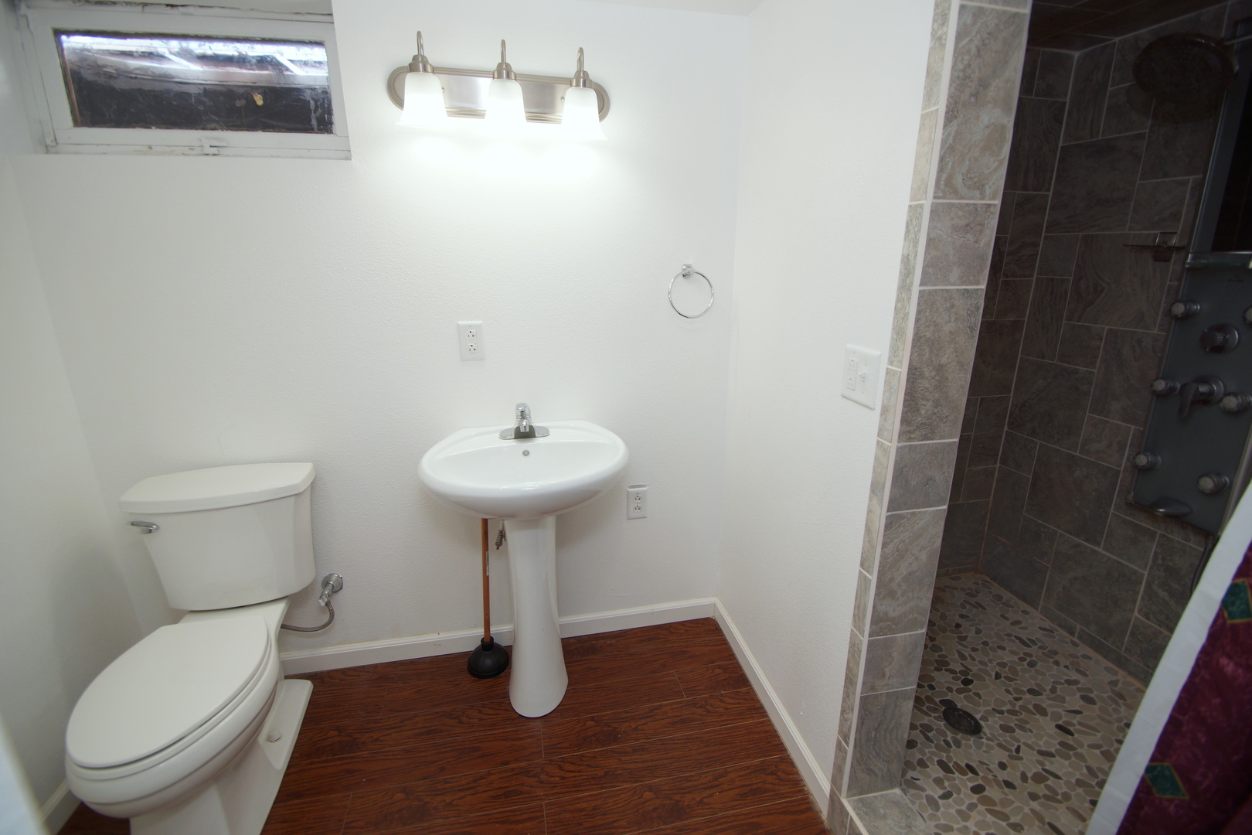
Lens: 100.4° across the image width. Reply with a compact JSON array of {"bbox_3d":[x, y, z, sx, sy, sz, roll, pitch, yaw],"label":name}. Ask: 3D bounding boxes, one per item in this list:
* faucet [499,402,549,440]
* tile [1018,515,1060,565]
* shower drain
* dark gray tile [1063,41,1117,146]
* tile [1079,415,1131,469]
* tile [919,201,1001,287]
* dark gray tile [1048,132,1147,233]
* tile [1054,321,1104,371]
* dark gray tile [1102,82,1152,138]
[{"bbox_3d":[-0.304,0.013,1.558,0.153,0.116,0.145,-3,16,-11],"label":"faucet"},{"bbox_3d":[1.611,0.479,2.045,0.010,0.148,0.148,-3,16,-10],"label":"tile"},{"bbox_3d":[1.005,0.905,1.557,0.106,0.010,0.106,-3,16,-10],"label":"shower drain"},{"bbox_3d":[1.594,-1.095,1.790,0.012,0.300,0.148,-2,15,-8],"label":"dark gray tile"},{"bbox_3d":[1.635,0.081,1.782,0.010,0.148,0.148,-3,16,-10],"label":"tile"},{"bbox_3d":[0.612,-0.317,0.966,0.143,0.148,0.012,-3,15,-11],"label":"tile"},{"bbox_3d":[1.606,-0.784,1.792,0.012,0.300,0.300,-2,15,-8],"label":"dark gray tile"},{"bbox_3d":[1.617,-0.253,1.853,0.012,0.148,0.148,-2,15,-8],"label":"tile"},{"bbox_3d":[1.591,-0.975,1.652,0.010,0.148,0.148,-3,16,-10],"label":"dark gray tile"}]

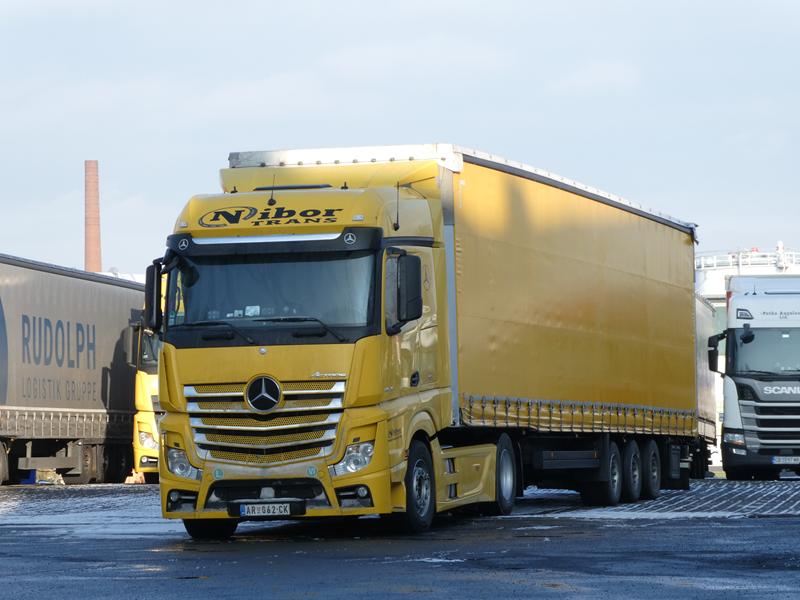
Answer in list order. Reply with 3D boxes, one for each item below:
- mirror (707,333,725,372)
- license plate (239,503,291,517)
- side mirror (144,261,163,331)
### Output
[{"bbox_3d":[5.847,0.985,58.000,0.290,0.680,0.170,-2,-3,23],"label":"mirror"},{"bbox_3d":[-1.324,2.069,30.750,0.520,0.113,0.020,-2,-3,16],"label":"license plate"},{"bbox_3d":[-2.515,-0.051,31.833,0.220,0.670,0.130,-3,-3,30],"label":"side mirror"}]

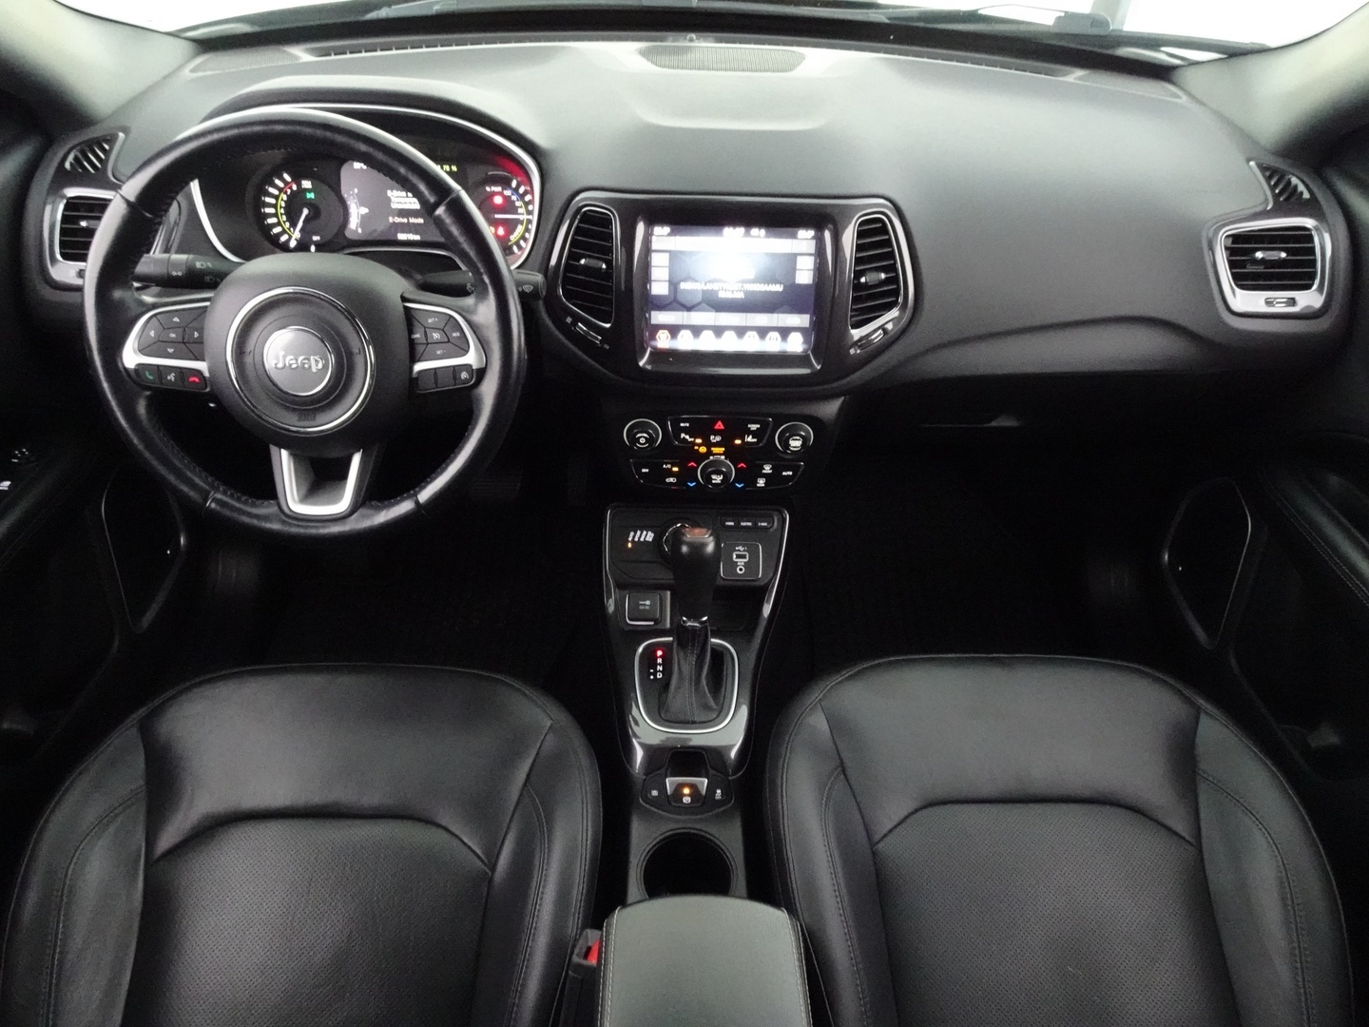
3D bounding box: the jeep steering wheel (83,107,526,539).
[{"bbox_3d":[-0.330,-0.147,0.834,0.378,0.378,0.110,1,19,-2],"label":"jeep steering wheel"}]

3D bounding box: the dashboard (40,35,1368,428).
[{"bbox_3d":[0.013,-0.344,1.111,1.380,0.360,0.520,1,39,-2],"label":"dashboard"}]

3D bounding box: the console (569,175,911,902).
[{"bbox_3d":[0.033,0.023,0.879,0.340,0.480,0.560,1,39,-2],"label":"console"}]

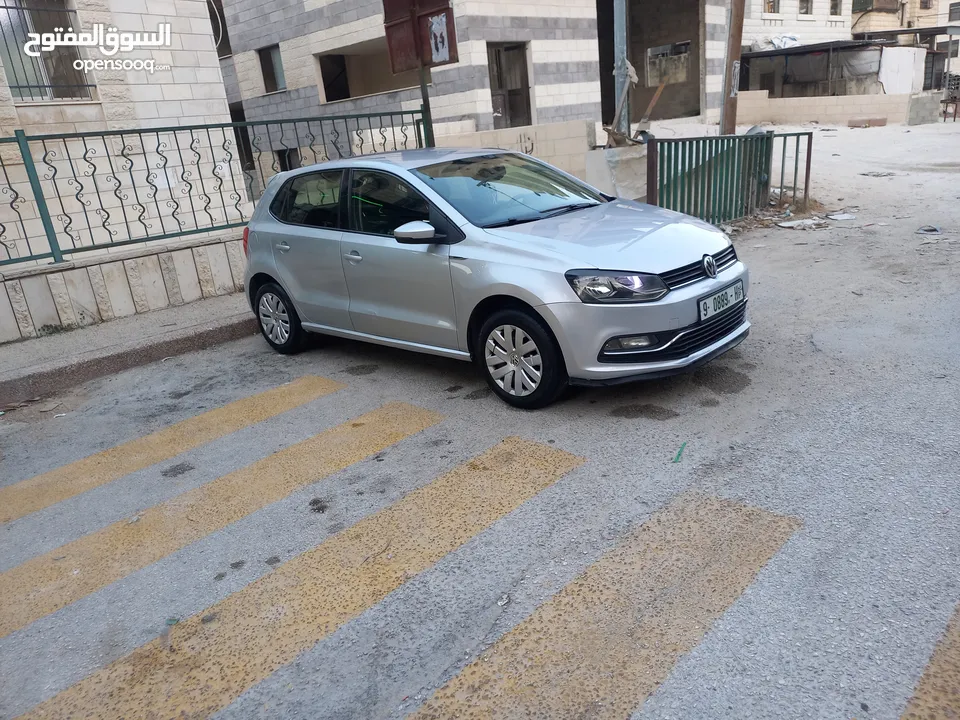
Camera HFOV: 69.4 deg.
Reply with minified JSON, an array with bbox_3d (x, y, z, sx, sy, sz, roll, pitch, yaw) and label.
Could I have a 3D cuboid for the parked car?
[{"bbox_3d":[-0.158,-0.793,4.993,3.970,1.455,1.700,10,24,42],"label":"parked car"}]

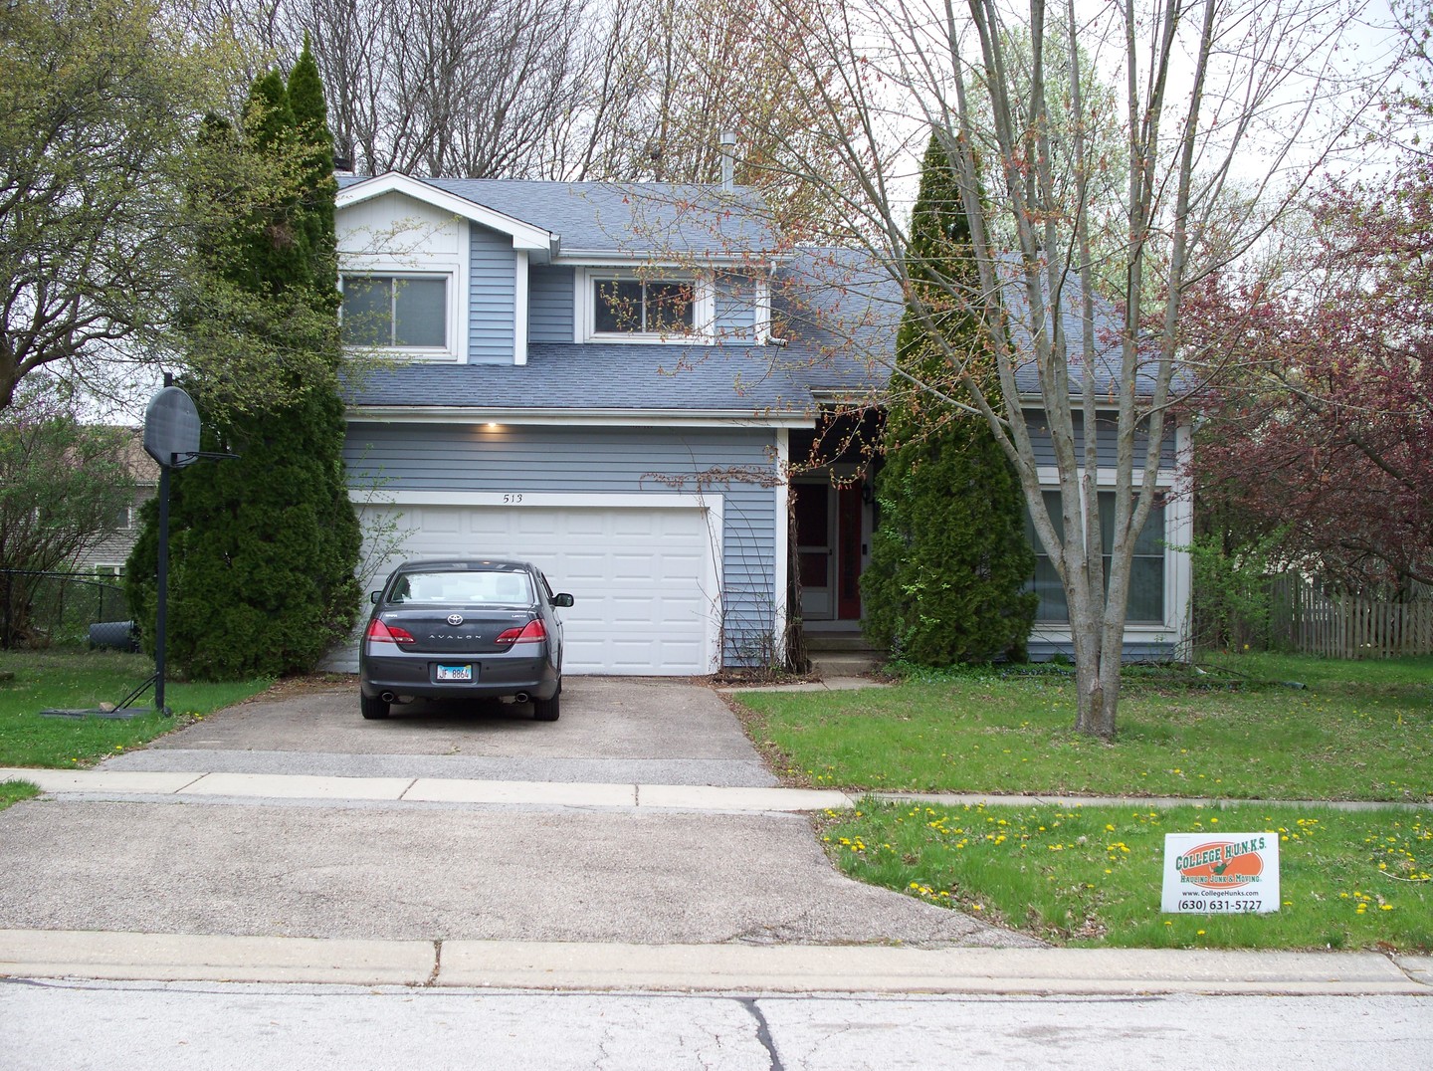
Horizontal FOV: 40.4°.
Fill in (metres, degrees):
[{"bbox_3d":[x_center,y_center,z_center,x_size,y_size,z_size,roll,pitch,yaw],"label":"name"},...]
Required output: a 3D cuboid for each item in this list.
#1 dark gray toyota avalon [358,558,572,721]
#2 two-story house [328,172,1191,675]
[{"bbox_3d":[-2.420,0.965,19.300,1.920,1.480,5.000,1,-1,-4],"label":"dark gray toyota avalon"},{"bbox_3d":[-0.040,-1.950,30.200,12.200,7.700,12.000,1,-1,-3],"label":"two-story house"}]

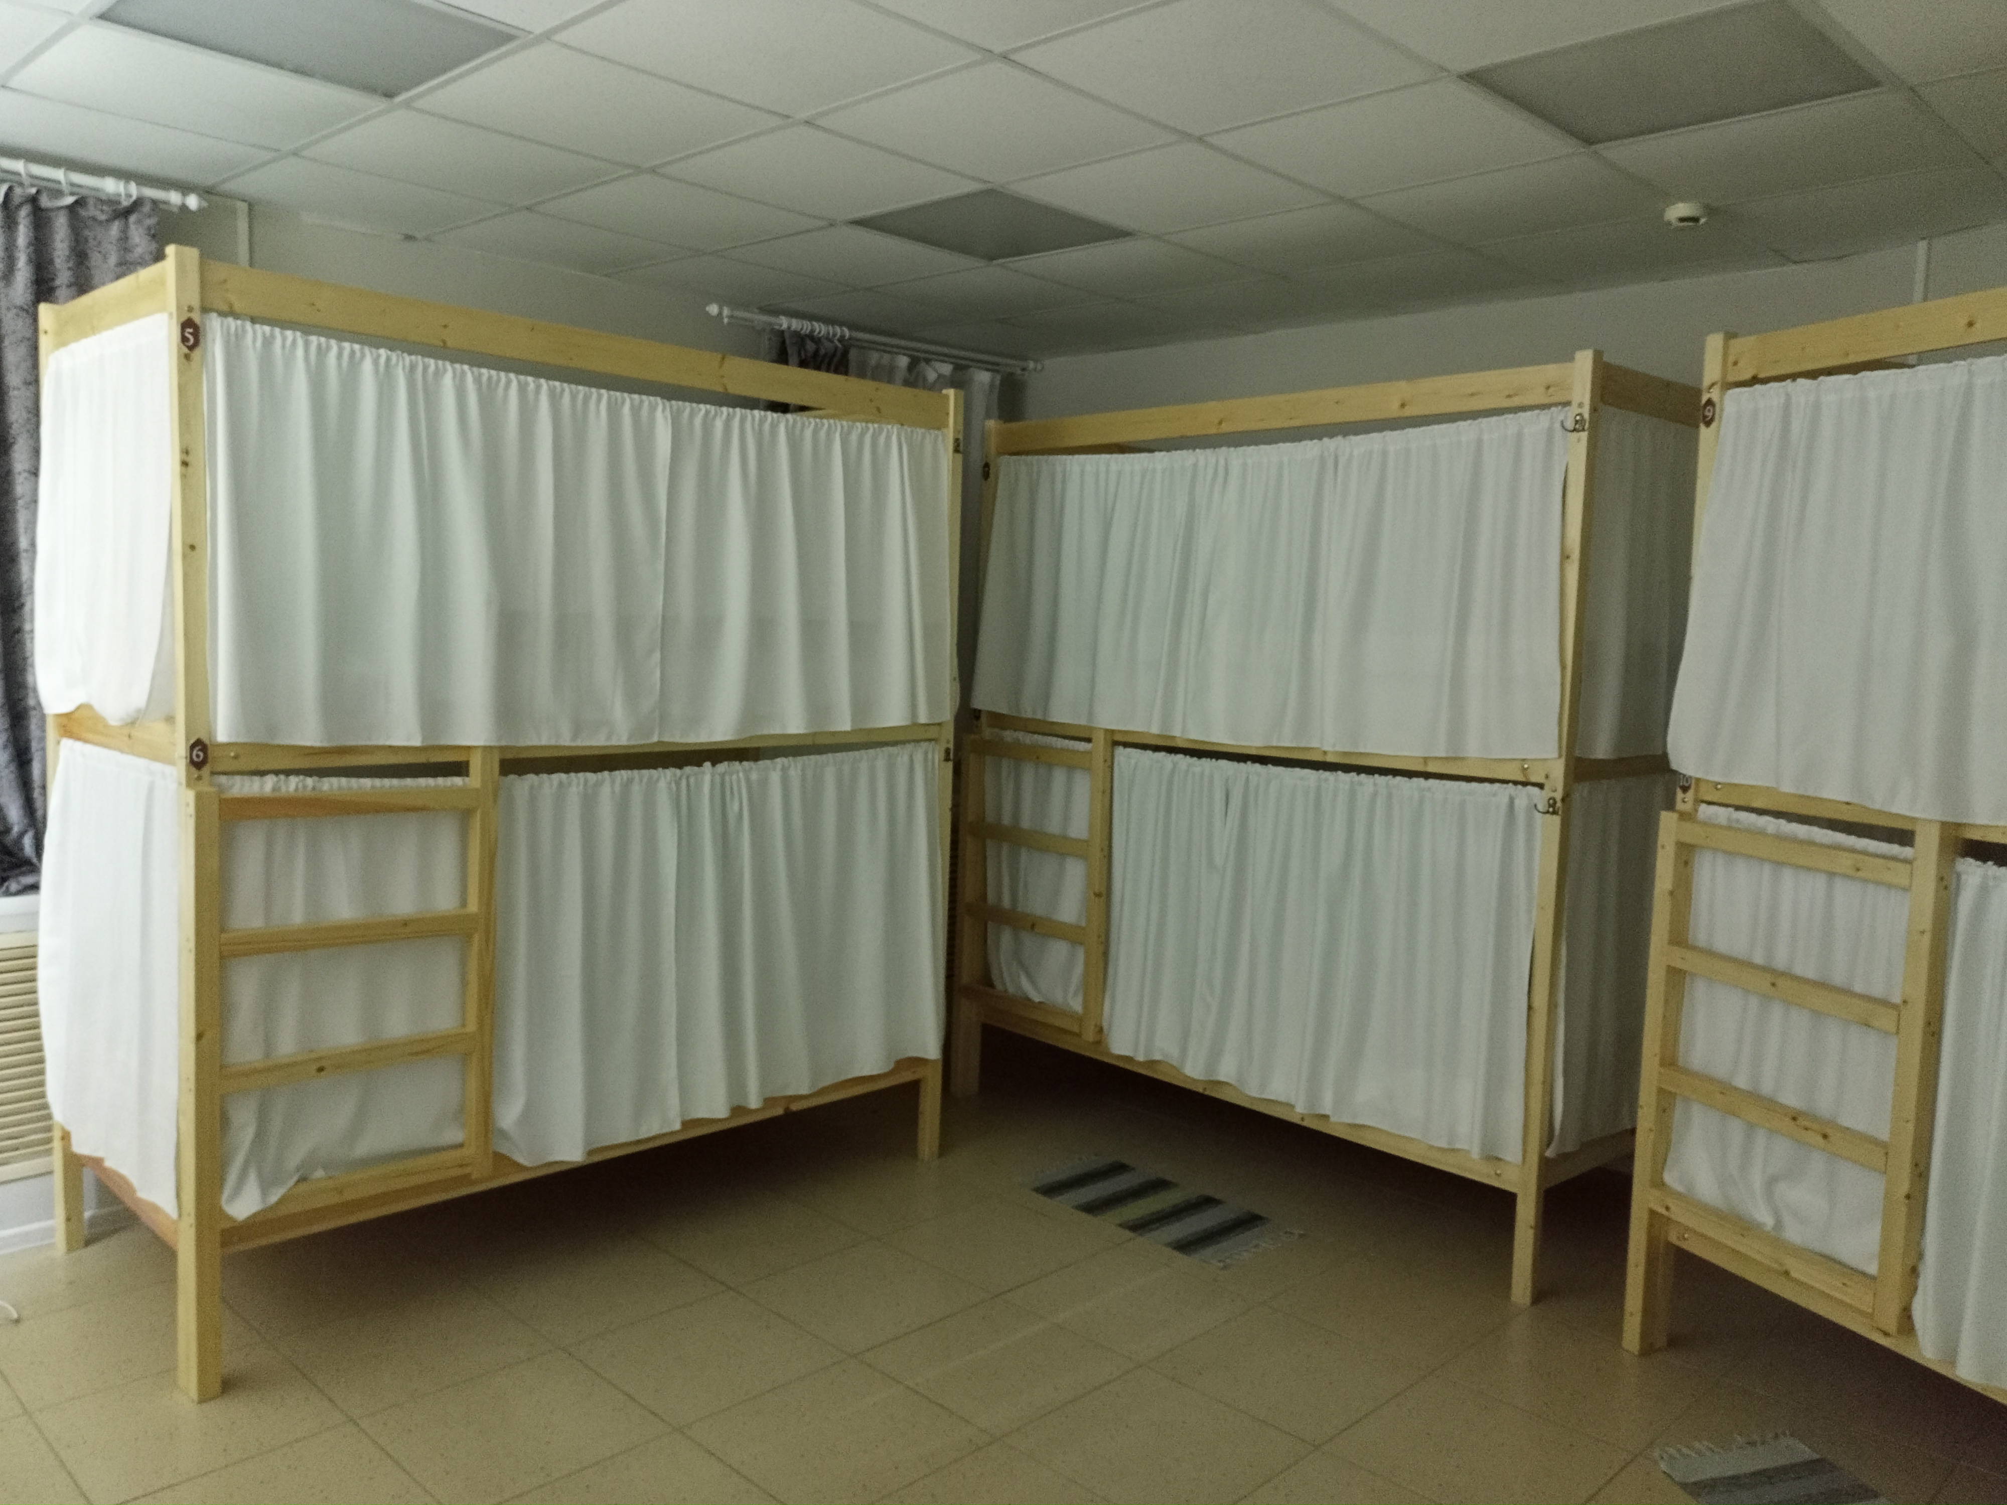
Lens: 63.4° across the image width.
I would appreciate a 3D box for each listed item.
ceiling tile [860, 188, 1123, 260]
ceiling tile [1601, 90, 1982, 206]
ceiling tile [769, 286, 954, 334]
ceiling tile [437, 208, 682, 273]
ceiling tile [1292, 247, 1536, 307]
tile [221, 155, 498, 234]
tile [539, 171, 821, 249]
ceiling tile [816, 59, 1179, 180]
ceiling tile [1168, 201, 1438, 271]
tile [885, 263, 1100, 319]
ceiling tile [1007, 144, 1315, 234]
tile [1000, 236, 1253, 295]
[{"bbox_3d":[-0.017,-1.396,4.298,0.595,0.020,0.595,6,6,44],"label":"ceiling tile"},{"bbox_3d":[1.684,-1.284,3.486,0.585,0.018,0.585,6,6,44],"label":"ceiling tile"},{"bbox_3d":[-0.421,-1.502,5.536,0.477,0.018,0.585,6,6,44],"label":"ceiling tile"},{"bbox_3d":[-1.280,-1.479,4.720,0.555,0.020,0.585,6,5,44],"label":"ceiling tile"},{"bbox_3d":[1.243,-1.387,4.728,0.595,0.020,0.570,6,6,44],"label":"ceiling tile"},{"bbox_3d":[-1.678,-1.456,4.249,0.477,0.018,0.585,6,6,44],"label":"tile"},{"bbox_3d":[-0.865,-1.423,4.288,0.595,0.020,0.595,6,6,44],"label":"tile"},{"bbox_3d":[-0.012,-1.343,3.463,0.585,0.018,0.585,6,6,44],"label":"ceiling tile"},{"bbox_3d":[0.831,-1.368,4.308,0.595,0.020,0.595,6,6,44],"label":"ceiling tile"},{"bbox_3d":[-0.020,-1.460,5.162,0.585,0.020,0.585,6,5,44],"label":"tile"},{"bbox_3d":[0.408,-1.358,3.893,0.585,0.018,0.585,6,6,44],"label":"ceiling tile"},{"bbox_3d":[0.406,-1.415,4.742,0.585,0.020,0.585,6,5,44],"label":"tile"}]

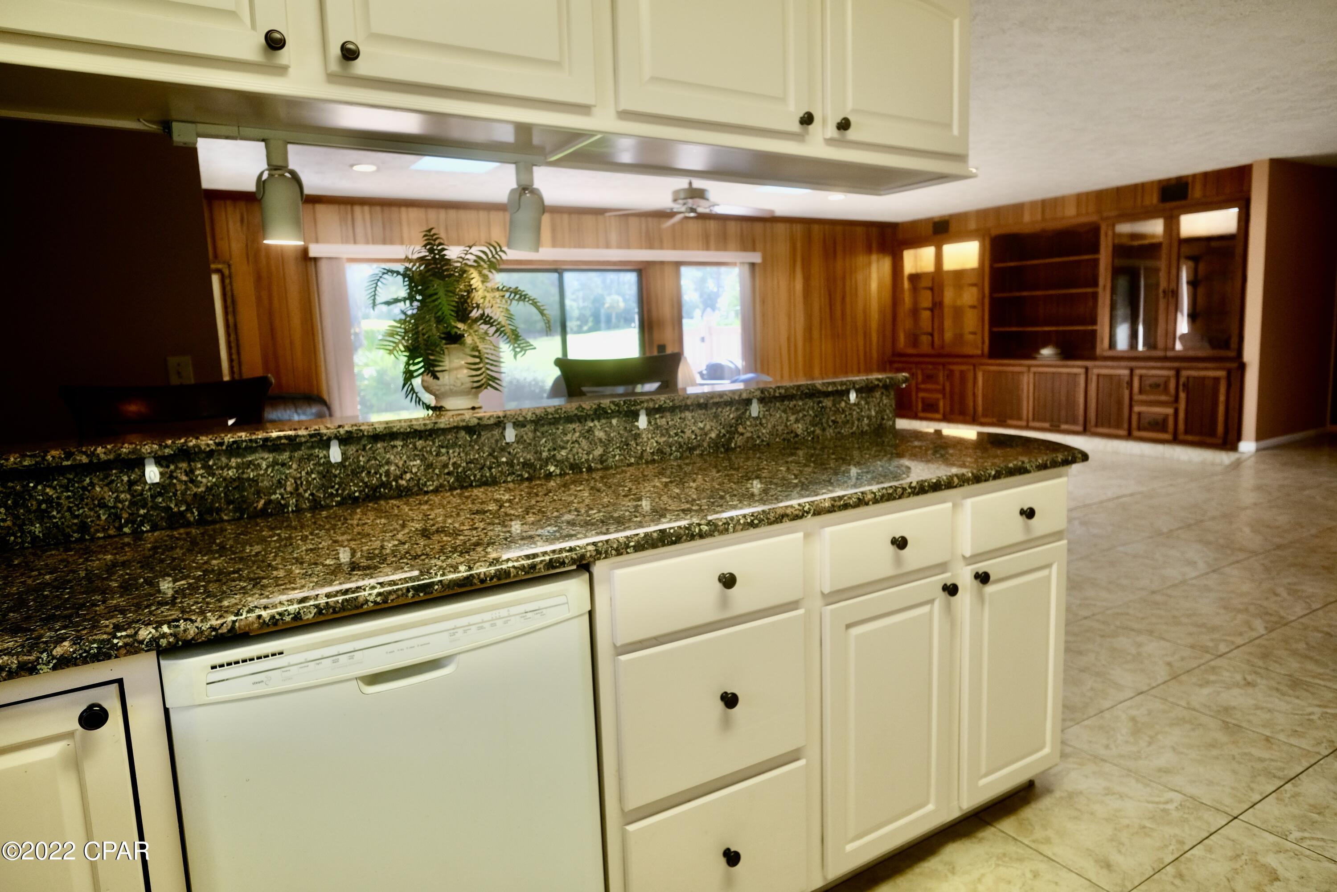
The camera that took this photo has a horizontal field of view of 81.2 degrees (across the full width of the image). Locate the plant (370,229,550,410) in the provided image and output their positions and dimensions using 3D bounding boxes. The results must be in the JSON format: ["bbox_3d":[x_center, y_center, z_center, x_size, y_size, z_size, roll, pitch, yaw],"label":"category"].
[{"bbox_3d":[-0.565,-0.340,2.120,0.465,0.475,0.430,-4,8,-14],"label":"plant"}]

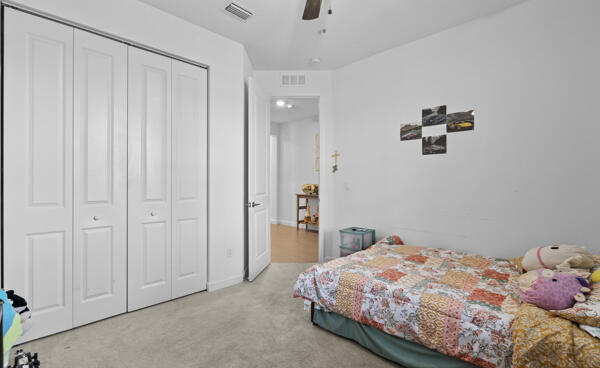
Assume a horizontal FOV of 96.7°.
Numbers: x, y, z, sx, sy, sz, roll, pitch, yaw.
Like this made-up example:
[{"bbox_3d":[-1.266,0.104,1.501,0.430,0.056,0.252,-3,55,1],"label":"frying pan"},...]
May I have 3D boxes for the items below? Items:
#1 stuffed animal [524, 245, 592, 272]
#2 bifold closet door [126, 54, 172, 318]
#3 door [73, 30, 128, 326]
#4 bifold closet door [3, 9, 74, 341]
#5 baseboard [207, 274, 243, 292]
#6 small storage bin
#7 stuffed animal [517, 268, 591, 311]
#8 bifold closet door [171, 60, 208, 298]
[{"bbox_3d":[1.777,0.514,1.840,0.360,0.170,0.240,-7,-5,39],"label":"stuffed animal"},{"bbox_3d":[-1.444,-0.049,2.569,0.374,2.432,0.035,0,0,-44],"label":"bifold closet door"},{"bbox_3d":[-1.713,-0.049,2.306,0.379,2.432,0.035,0,0,-44],"label":"door"},{"bbox_3d":[-1.983,-0.049,2.041,0.378,2.432,0.035,0,0,-44],"label":"bifold closet door"},{"bbox_3d":[-0.832,1.128,3.039,0.445,0.094,0.015,0,0,-44],"label":"baseboard"},{"bbox_3d":[0.743,0.880,3.422,0.340,0.590,0.330,0,0,-44],"label":"small storage bin"},{"bbox_3d":[1.267,0.531,1.335,0.270,0.190,0.240,-10,-6,38],"label":"stuffed animal"},{"bbox_3d":[-1.171,-0.049,2.836,0.387,2.432,0.035,0,0,-44],"label":"bifold closet door"}]

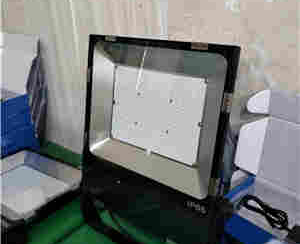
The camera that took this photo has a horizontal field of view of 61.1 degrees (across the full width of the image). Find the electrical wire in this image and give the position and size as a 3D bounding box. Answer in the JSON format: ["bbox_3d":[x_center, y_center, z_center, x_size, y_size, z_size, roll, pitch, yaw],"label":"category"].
[{"bbox_3d":[0.271,0.214,0.600,0.048,0.025,0.120,-23,35,-31],"label":"electrical wire"}]

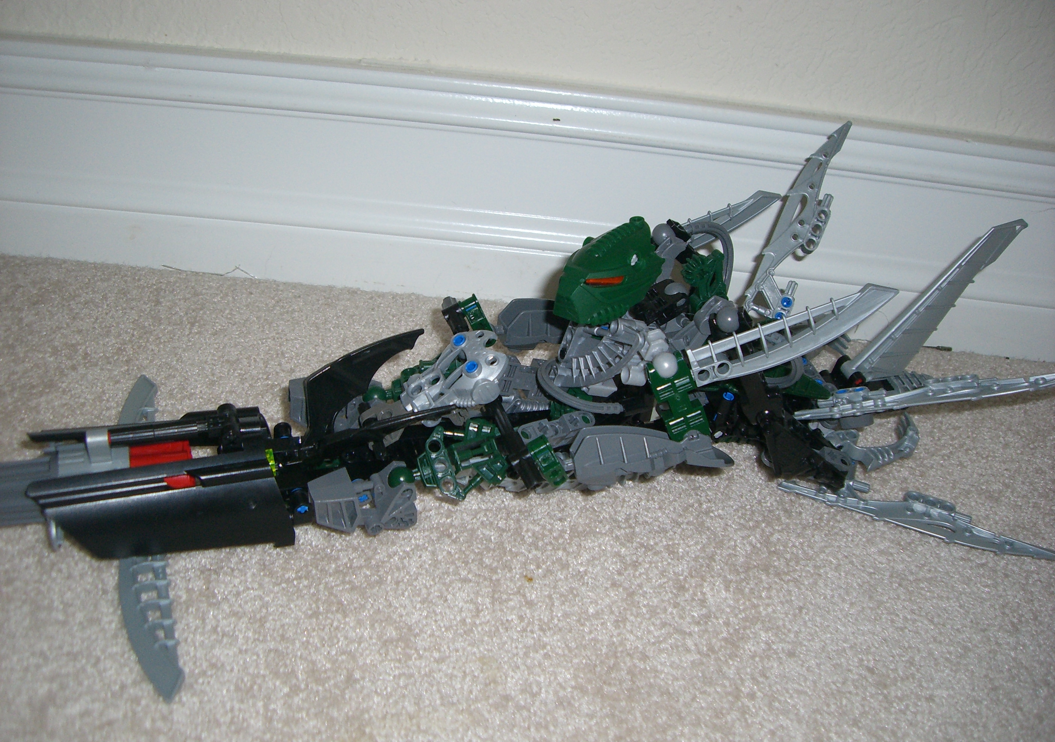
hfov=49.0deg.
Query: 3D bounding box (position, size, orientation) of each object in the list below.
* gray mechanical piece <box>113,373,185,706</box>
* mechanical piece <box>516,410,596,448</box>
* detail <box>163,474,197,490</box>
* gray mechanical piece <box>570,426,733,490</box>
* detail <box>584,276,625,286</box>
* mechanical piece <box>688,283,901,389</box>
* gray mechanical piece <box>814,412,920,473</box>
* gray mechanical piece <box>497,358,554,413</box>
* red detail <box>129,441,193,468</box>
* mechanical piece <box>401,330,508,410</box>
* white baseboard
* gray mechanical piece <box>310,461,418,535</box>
[{"bbox_3d":[-0.140,0.051,0.422,0.022,0.012,0.183,-5,32,-18],"label":"gray mechanical piece"},{"bbox_3d":[0.011,0.024,0.466,0.032,0.010,0.012,-8,31,-11],"label":"mechanical piece"},{"bbox_3d":[-0.121,0.038,0.402,0.013,0.006,0.007,-2,31,-13],"label":"detail"},{"bbox_3d":[0.050,0.035,0.468,0.064,0.019,0.016,1,31,-8],"label":"gray mechanical piece"},{"bbox_3d":[0.031,-0.036,0.465,0.017,0.004,0.005,-6,1,12],"label":"detail"},{"bbox_3d":[0.106,-0.015,0.464,0.091,0.018,0.010,-20,11,-12],"label":"mechanical piece"},{"bbox_3d":[0.148,0.031,0.505,0.043,0.014,0.027,6,30,0],"label":"gray mechanical piece"},{"bbox_3d":[-0.001,0.006,0.489,0.030,0.013,0.026,6,30,0],"label":"gray mechanical piece"},{"bbox_3d":[-0.134,0.031,0.424,0.024,0.012,0.013,-2,31,-13],"label":"red detail"},{"bbox_3d":[-0.029,0.000,0.460,0.044,0.013,0.032,-28,70,-17],"label":"mechanical piece"},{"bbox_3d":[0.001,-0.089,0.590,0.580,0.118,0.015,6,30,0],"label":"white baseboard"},{"bbox_3d":[-0.062,0.049,0.437,0.040,0.019,0.021,6,30,0],"label":"gray mechanical piece"}]

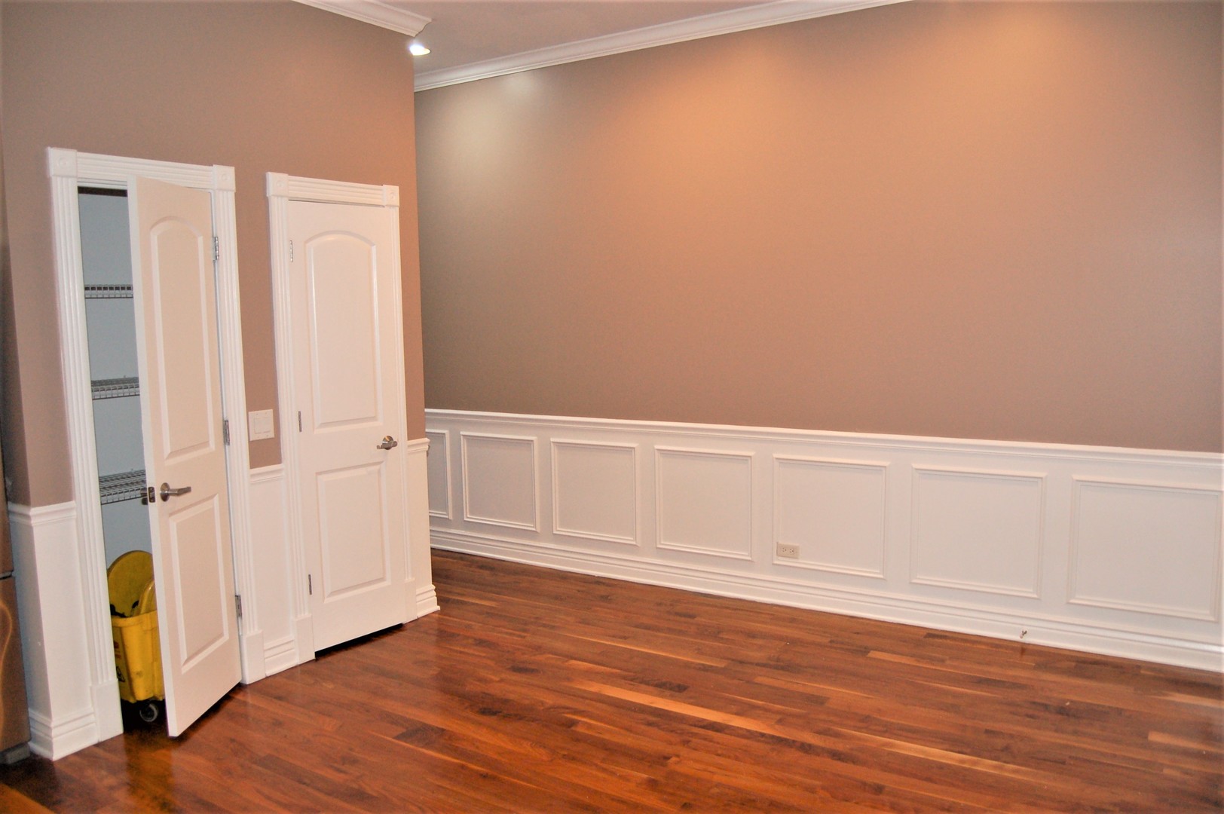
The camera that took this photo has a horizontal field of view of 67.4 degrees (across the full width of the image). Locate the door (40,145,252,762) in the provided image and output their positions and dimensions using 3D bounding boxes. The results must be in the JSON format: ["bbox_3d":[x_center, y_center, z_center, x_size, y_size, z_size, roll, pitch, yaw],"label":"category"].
[{"bbox_3d":[-1.653,0.147,3.508,0.230,2.155,0.710,4,8,33],"label":"door"}]

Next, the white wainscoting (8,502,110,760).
[{"bbox_3d":[-2.003,0.793,3.307,0.170,0.930,0.175,4,8,33],"label":"white wainscoting"}]

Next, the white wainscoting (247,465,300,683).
[{"bbox_3d":[-1.458,0.706,3.994,0.040,0.925,0.180,4,8,33],"label":"white wainscoting"}]

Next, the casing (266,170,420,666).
[{"bbox_3d":[-1.236,0.045,4.290,0.070,2.162,0.755,4,8,33],"label":"casing"}]

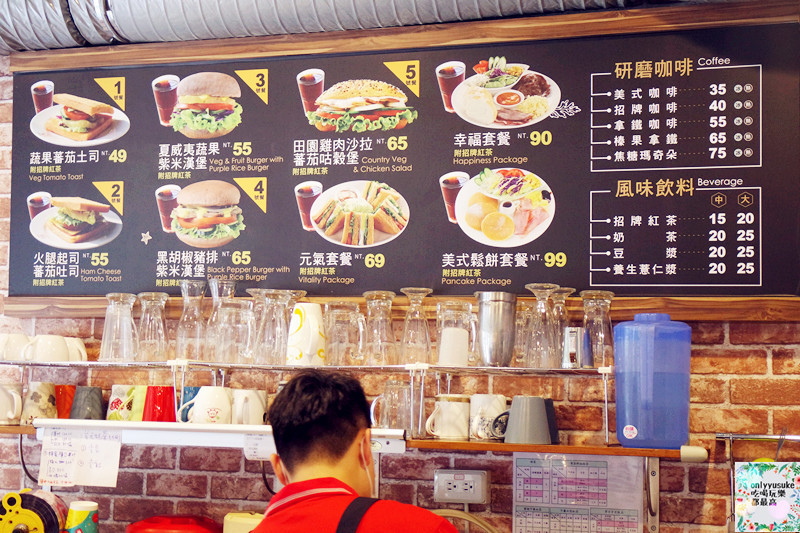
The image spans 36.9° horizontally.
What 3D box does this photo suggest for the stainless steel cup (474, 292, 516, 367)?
[{"bbox_3d":[0.205,0.135,2.562,0.089,0.163,0.083,1,-6,0],"label":"stainless steel cup"}]

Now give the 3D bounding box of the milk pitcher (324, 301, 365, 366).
[{"bbox_3d":[-0.114,0.150,2.652,0.114,0.145,0.080,-4,-7,42],"label":"milk pitcher"}]

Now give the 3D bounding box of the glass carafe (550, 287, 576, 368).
[{"bbox_3d":[0.347,0.134,2.594,0.073,0.176,0.073,1,-6,8],"label":"glass carafe"}]

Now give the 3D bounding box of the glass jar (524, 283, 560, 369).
[{"bbox_3d":[0.301,0.126,2.523,0.074,0.181,0.074,1,-6,0],"label":"glass jar"}]

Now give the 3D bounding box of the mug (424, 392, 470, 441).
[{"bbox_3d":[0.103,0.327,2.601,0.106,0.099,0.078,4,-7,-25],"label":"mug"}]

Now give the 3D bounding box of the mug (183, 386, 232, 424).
[{"bbox_3d":[-0.447,0.329,2.757,0.122,0.107,0.090,3,-6,-12],"label":"mug"}]

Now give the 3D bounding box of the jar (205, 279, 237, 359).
[{"bbox_3d":[-0.417,0.125,2.808,0.074,0.192,0.074,1,-6,0],"label":"jar"}]

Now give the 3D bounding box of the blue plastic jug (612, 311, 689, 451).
[{"bbox_3d":[0.514,0.234,2.451,0.159,0.280,0.199,-1,-6,17],"label":"blue plastic jug"}]

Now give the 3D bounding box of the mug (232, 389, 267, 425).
[{"bbox_3d":[-0.343,0.328,2.719,0.075,0.101,0.105,3,-6,-12],"label":"mug"}]

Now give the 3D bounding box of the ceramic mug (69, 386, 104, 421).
[{"bbox_3d":[-0.739,0.336,2.843,0.083,0.104,0.113,4,-7,-24],"label":"ceramic mug"}]

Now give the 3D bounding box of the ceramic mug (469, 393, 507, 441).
[{"bbox_3d":[0.181,0.319,2.545,0.077,0.098,0.109,-2,-6,29],"label":"ceramic mug"}]

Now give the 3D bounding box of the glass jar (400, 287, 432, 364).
[{"bbox_3d":[0.036,0.134,2.657,0.072,0.176,0.072,1,-6,0],"label":"glass jar"}]

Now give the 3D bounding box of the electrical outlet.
[{"bbox_3d":[0.142,0.499,2.719,0.120,0.072,0.040,0,-6,17],"label":"electrical outlet"}]

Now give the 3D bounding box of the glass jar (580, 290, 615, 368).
[{"bbox_3d":[0.415,0.133,2.519,0.073,0.167,0.073,-1,-6,17],"label":"glass jar"}]

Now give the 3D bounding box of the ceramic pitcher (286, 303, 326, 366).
[{"bbox_3d":[-0.208,0.154,2.709,0.089,0.145,0.117,3,-6,-14],"label":"ceramic pitcher"}]

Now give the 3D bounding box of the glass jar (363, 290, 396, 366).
[{"bbox_3d":[-0.045,0.139,2.663,0.075,0.168,0.075,2,-6,-1],"label":"glass jar"}]

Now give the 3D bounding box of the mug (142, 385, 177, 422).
[{"bbox_3d":[-0.562,0.334,2.814,0.083,0.105,0.103,3,-6,-11],"label":"mug"}]

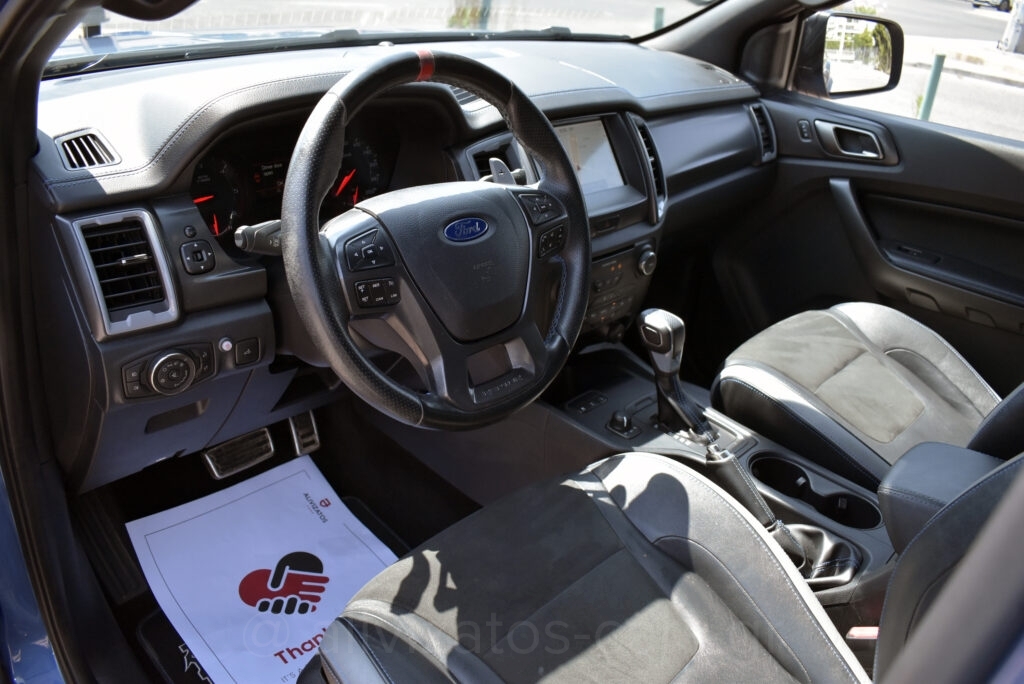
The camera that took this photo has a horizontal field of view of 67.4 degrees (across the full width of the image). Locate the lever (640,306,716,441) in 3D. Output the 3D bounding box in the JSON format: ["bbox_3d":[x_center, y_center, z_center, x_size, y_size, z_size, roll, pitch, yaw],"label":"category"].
[{"bbox_3d":[0.241,0.049,1.108,0.056,0.175,0.115,-22,34,-40],"label":"lever"}]

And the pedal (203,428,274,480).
[{"bbox_3d":[-0.469,0.195,1.335,0.108,0.054,0.025,-22,-2,-40],"label":"pedal"}]

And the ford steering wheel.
[{"bbox_3d":[-0.068,-0.098,0.788,0.375,0.375,0.100,-22,14,-40],"label":"ford steering wheel"}]

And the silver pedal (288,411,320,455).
[{"bbox_3d":[-0.393,0.151,1.443,0.047,0.110,0.025,-22,16,-40],"label":"silver pedal"}]

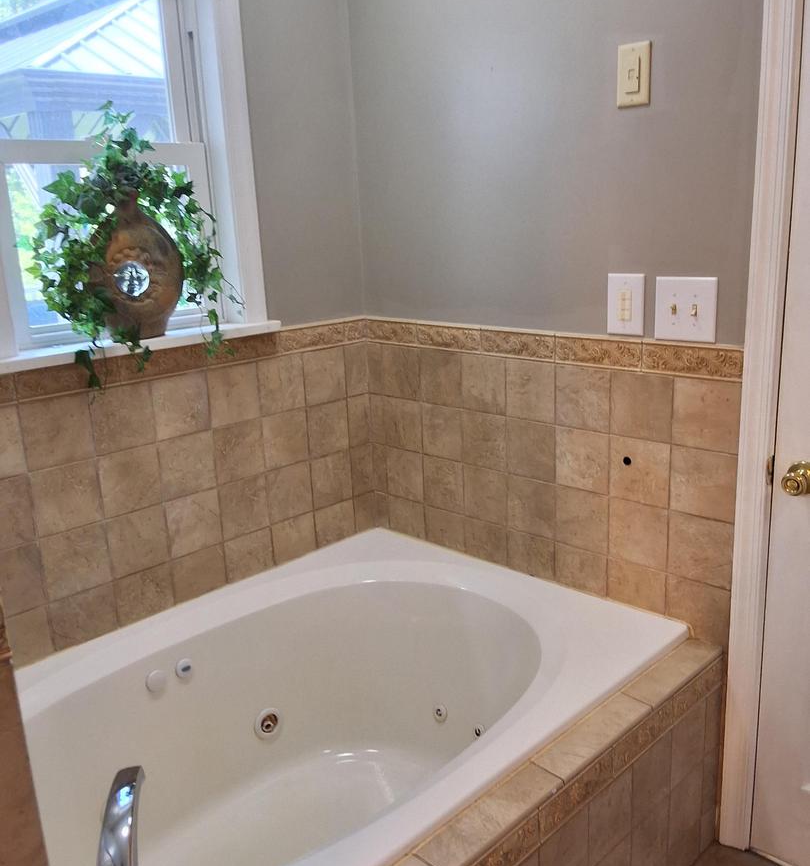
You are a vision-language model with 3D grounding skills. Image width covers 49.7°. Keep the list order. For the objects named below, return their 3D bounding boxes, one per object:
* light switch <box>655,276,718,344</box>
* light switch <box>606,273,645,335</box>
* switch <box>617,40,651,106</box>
[{"bbox_3d":[0.581,-0.256,1.821,0.017,0.132,0.137,-16,20,-43],"label":"light switch"},{"bbox_3d":[0.483,-0.281,1.920,0.011,0.133,0.091,-16,20,-43],"label":"light switch"},{"bbox_3d":[0.469,-0.736,1.797,0.013,0.122,0.075,-16,20,-43],"label":"switch"}]

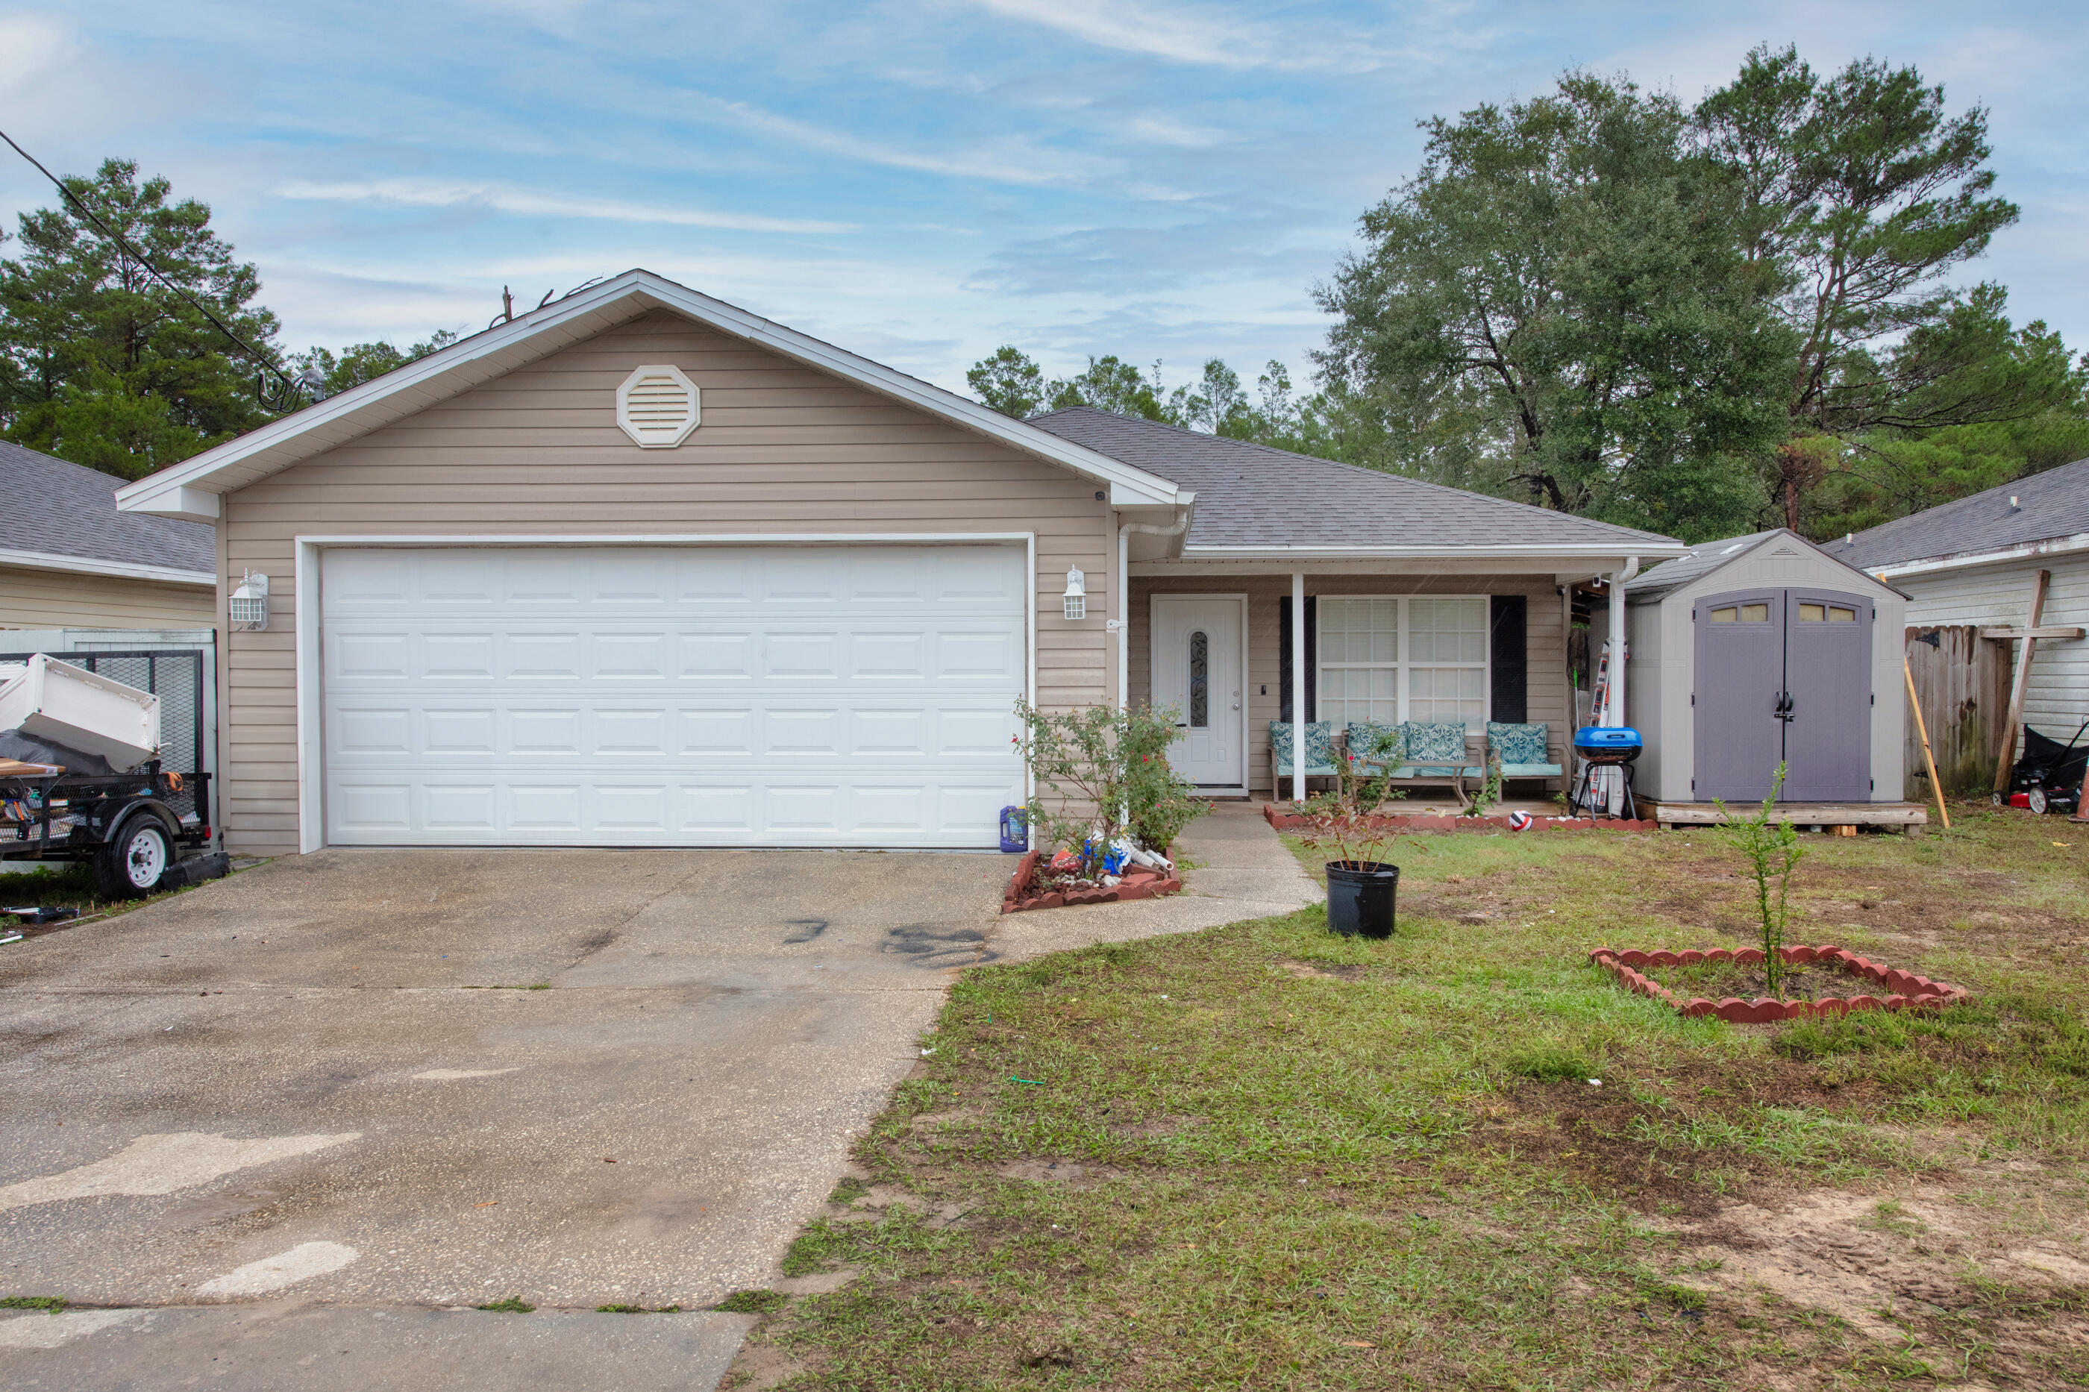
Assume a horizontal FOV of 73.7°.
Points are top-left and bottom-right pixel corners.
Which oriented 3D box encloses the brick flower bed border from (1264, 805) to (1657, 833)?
[{"bbox_3d":[3.848,1.154,12.950,3.500,0.150,0.750,0,1,2],"label":"brick flower bed border"}]

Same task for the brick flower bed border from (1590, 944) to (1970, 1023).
[{"bbox_3d":[3.338,1.310,6.350,1.300,0.130,1.080,0,1,-5],"label":"brick flower bed border"}]

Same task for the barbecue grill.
[{"bbox_3d":[5.222,0.706,12.950,0.660,0.870,0.500,0,1,2],"label":"barbecue grill"}]

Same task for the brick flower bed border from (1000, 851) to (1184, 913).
[{"bbox_3d":[0.318,1.086,8.350,1.040,0.160,2.000,0,1,2],"label":"brick flower bed border"}]

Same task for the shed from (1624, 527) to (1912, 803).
[{"bbox_3d":[6.750,-0.280,13.550,2.320,2.480,2.100,0,1,2],"label":"shed"}]

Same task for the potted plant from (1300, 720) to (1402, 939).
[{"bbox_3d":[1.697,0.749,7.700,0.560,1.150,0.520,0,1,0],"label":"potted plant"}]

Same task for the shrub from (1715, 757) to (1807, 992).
[{"bbox_3d":[3.235,0.834,6.300,0.380,1.050,0.370,0,1,0],"label":"shrub"}]

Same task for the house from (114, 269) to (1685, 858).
[{"bbox_3d":[0.170,-1.440,17.200,12.000,4.950,16.500,0,1,2],"label":"house"}]

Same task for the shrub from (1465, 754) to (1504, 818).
[{"bbox_3d":[4.099,0.835,12.950,0.380,0.610,0.380,0,1,0],"label":"shrub"}]

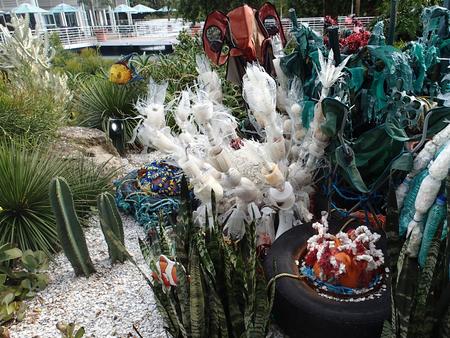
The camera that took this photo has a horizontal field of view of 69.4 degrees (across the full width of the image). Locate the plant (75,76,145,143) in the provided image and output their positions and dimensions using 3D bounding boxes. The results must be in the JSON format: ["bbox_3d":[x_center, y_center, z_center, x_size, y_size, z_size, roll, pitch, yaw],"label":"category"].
[{"bbox_3d":[-1.432,-0.747,4.150,0.920,0.780,0.900,-4,22,0],"label":"plant"}]

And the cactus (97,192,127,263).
[{"bbox_3d":[-0.636,0.353,1.876,0.125,0.430,0.125,-4,22,0],"label":"cactus"}]

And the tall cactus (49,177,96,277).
[{"bbox_3d":[-0.810,0.325,1.761,0.140,0.590,0.135,-4,22,0],"label":"tall cactus"}]

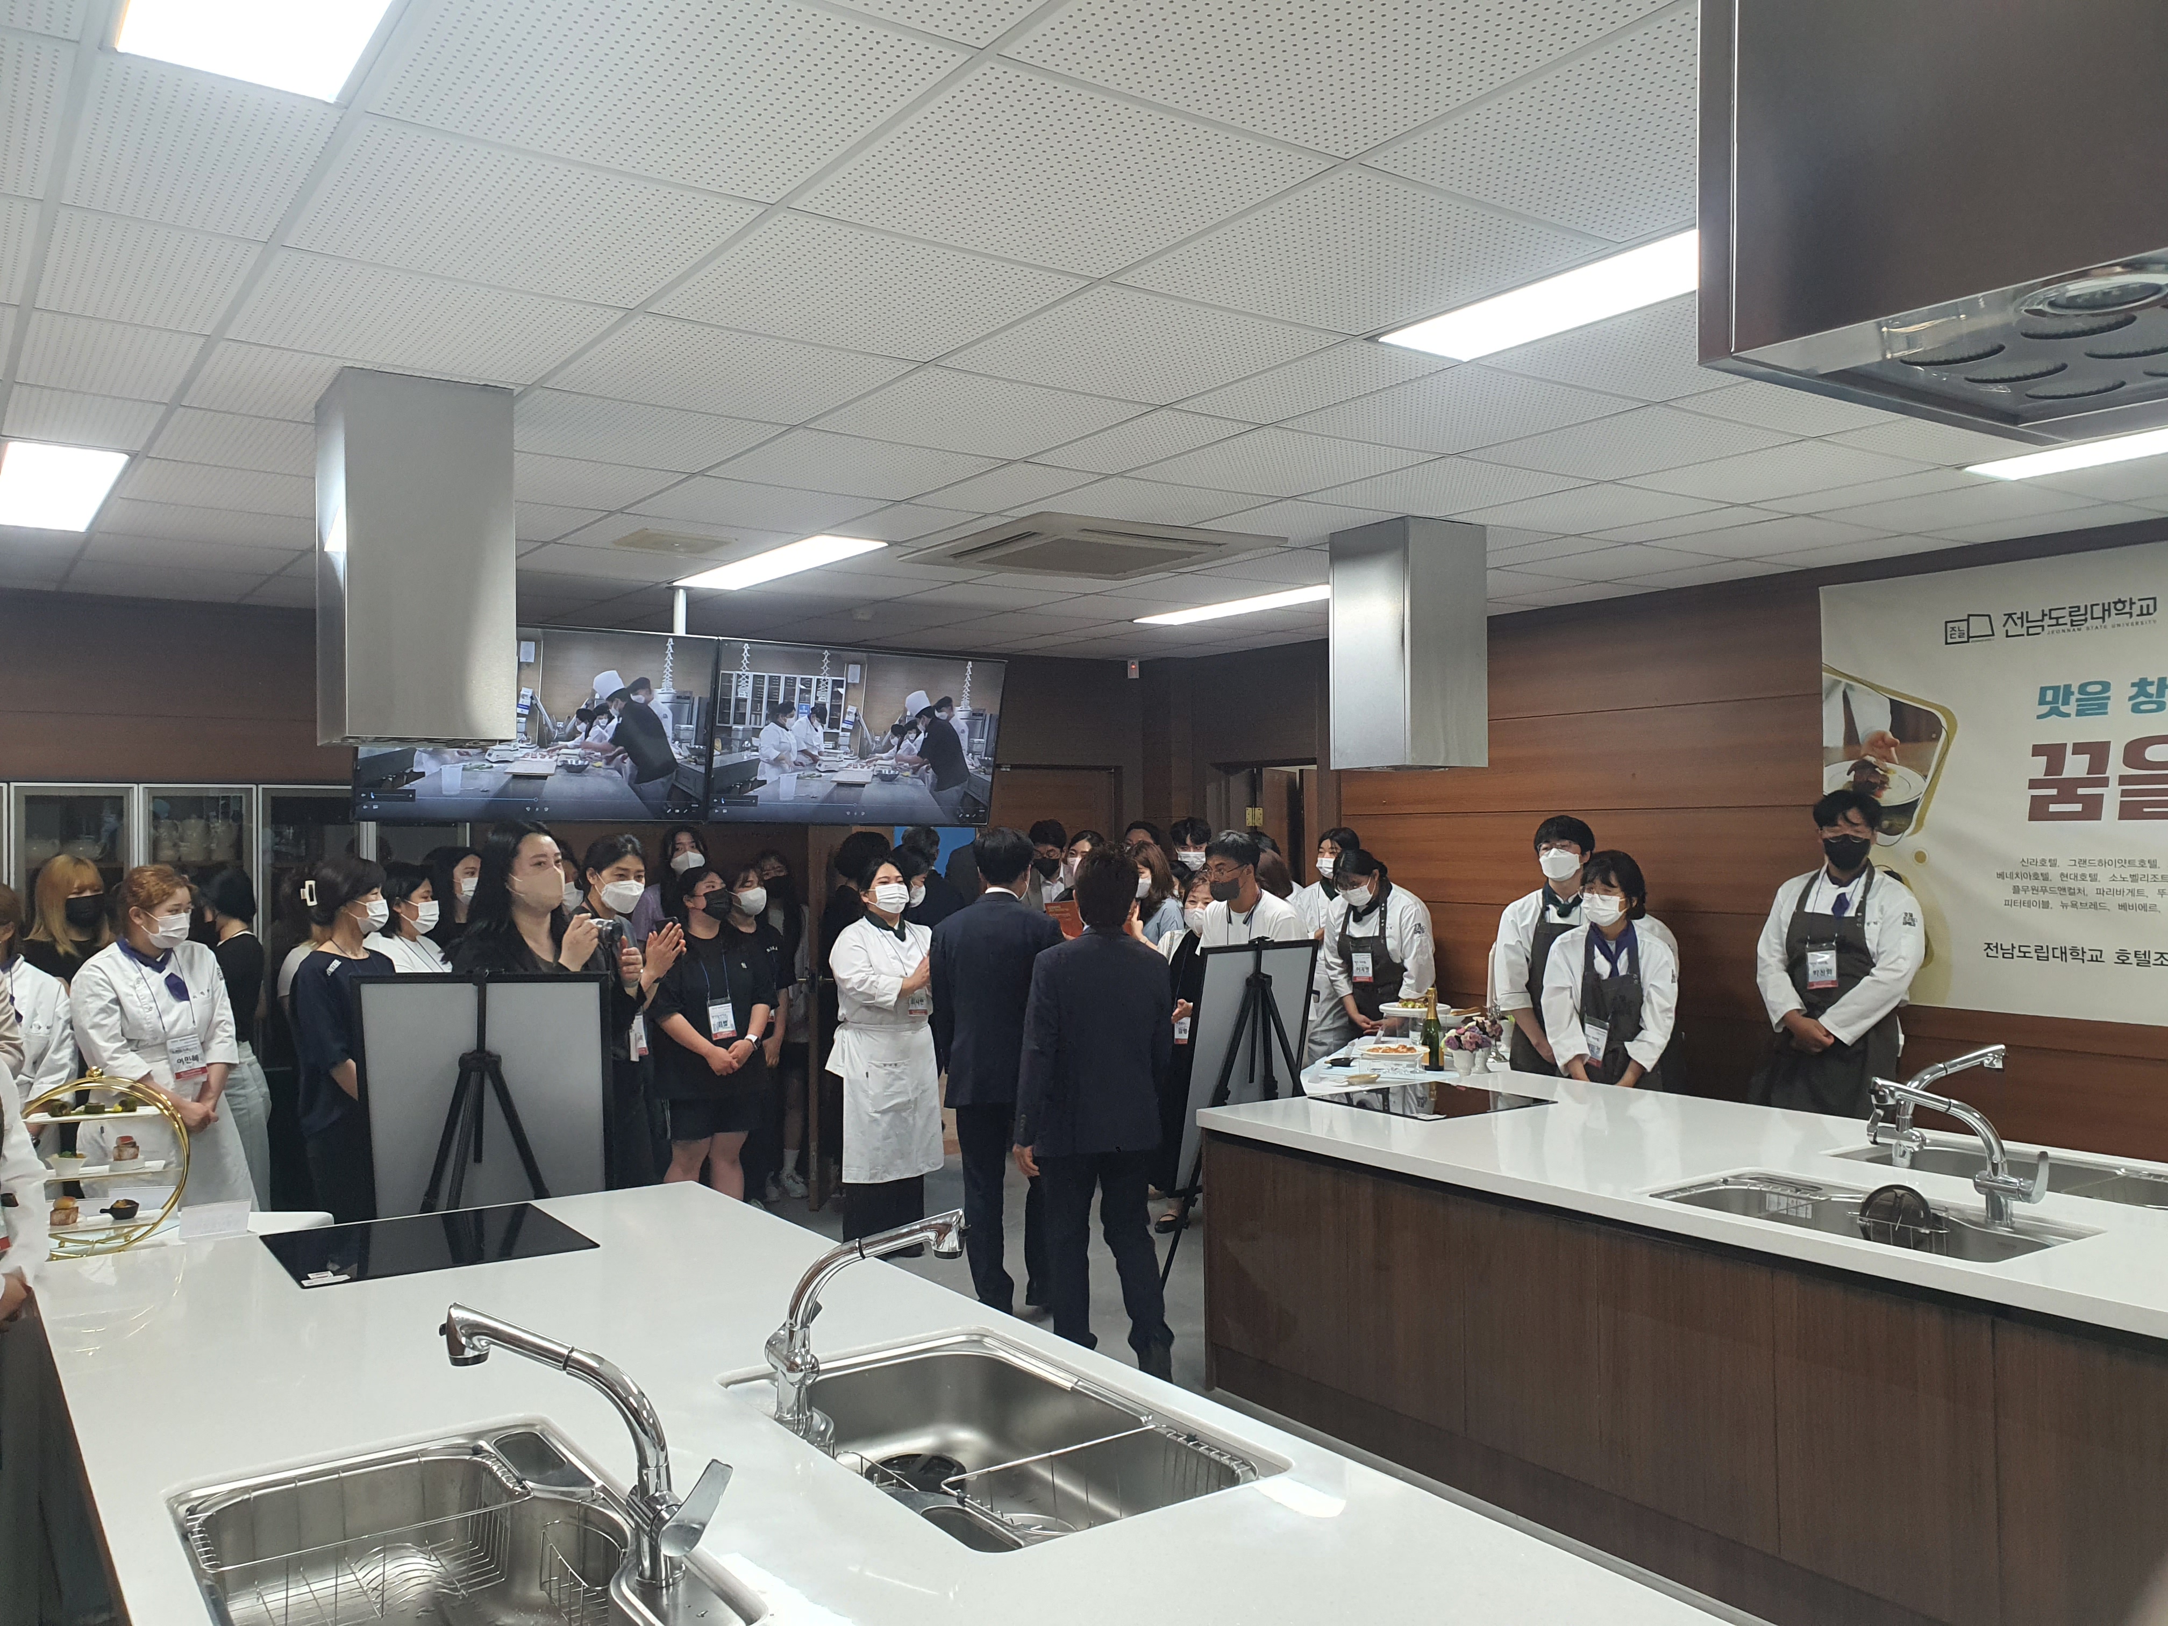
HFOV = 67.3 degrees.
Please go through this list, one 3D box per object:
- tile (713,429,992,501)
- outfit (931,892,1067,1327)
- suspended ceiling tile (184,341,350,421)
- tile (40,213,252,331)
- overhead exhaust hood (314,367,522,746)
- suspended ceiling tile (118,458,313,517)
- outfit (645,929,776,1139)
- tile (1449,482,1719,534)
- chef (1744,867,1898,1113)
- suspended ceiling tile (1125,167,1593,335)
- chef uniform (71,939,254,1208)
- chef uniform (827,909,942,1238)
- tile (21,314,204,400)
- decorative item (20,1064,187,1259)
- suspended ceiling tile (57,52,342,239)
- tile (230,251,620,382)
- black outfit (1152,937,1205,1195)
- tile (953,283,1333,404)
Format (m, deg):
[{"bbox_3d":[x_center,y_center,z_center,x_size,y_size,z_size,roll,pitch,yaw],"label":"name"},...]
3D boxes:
[{"bbox_3d":[-0.593,-0.901,4.205,0.590,0.020,0.590,0,-1,-36],"label":"tile"},{"bbox_3d":[-0.301,1.006,5.740,0.480,1.480,0.310,-1,-1,12],"label":"outfit"},{"bbox_3d":[-1.576,-0.898,3.501,0.590,0.020,0.590,0,-1,-36],"label":"suspended ceiling tile"},{"bbox_3d":[-1.585,-0.907,2.757,0.300,0.020,0.600,0,0,-36],"label":"tile"},{"bbox_3d":[-1.445,-0.522,3.507,0.338,0.746,0.355,0,-1,-36],"label":"overhead exhaust hood"},{"bbox_3d":[-2.270,-0.884,4.480,0.600,0.020,0.600,0,0,-36],"label":"suspended ceiling tile"},{"bbox_3d":[-1.507,0.886,6.600,0.490,0.870,0.320,0,-1,-27],"label":"outfit"},{"bbox_3d":[1.517,-0.916,4.890,0.590,0.020,0.590,0,-1,-35],"label":"tile"},{"bbox_3d":[2.475,0.894,5.315,0.550,1.750,0.350,-1,-1,38],"label":"chef"},{"bbox_3d":[0.448,-0.920,2.694,0.590,0.020,0.590,0,-1,-35],"label":"suspended ceiling tile"},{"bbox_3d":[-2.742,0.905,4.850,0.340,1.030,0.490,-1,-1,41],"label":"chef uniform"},{"bbox_3d":[-0.819,1.077,6.700,0.480,1.380,0.360,0,-1,-34],"label":"chef uniform"},{"bbox_3d":[-1.923,-0.897,3.202,0.290,0.020,0.590,0,-1,-35],"label":"tile"},{"bbox_3d":[-2.115,0.736,3.475,0.370,0.390,0.150,0,-1,-35],"label":"decorative item"},{"bbox_3d":[-1.242,-0.914,2.264,0.300,0.020,0.590,0,-1,-36],"label":"suspended ceiling tile"},{"bbox_3d":[-1.220,-0.908,3.009,0.595,0.018,0.595,0,-1,-35],"label":"tile"},{"bbox_3d":[0.429,1.077,7.050,0.430,1.160,0.320,-1,-1,45],"label":"black outfit"},{"bbox_3d":[0.105,-0.920,3.216,0.595,0.018,0.595,0,-1,-35],"label":"tile"}]

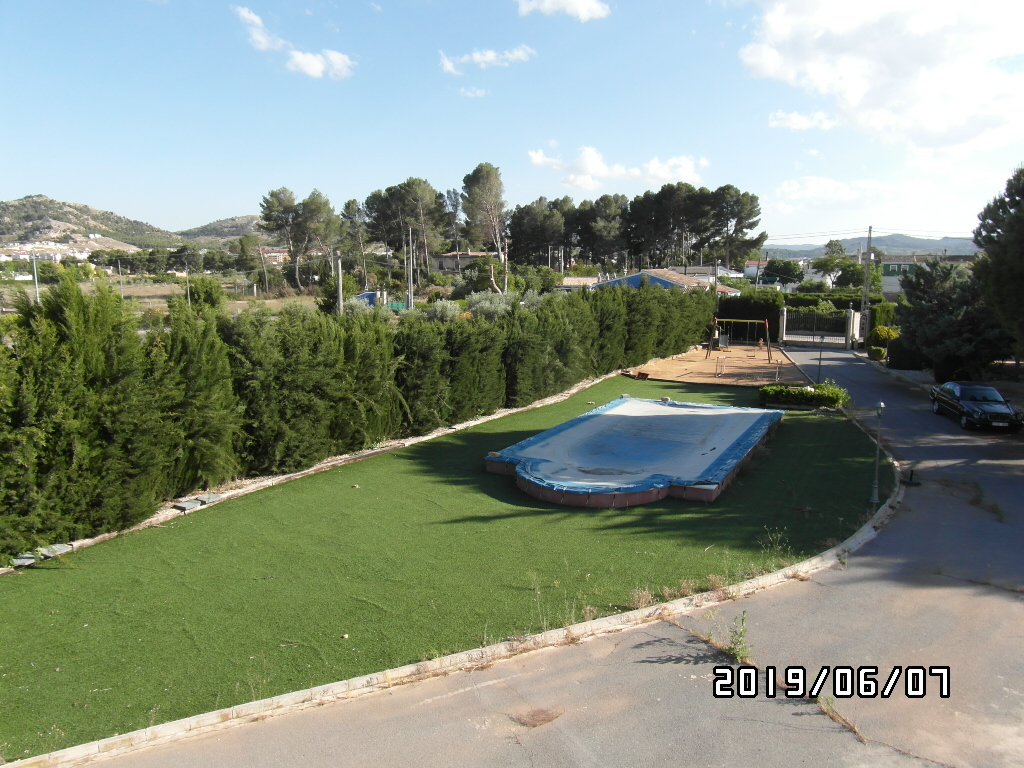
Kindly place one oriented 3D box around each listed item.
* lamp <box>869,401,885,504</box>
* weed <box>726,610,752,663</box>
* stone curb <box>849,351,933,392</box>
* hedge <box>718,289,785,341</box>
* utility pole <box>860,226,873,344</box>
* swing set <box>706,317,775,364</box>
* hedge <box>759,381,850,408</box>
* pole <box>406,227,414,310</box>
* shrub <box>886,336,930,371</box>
[{"bbox_3d":[8.912,1.686,17.328,0.300,2.570,0.300,0,10,0],"label":"lamp"},{"bbox_3d":[3.457,3.819,10.677,0.310,0.770,0.310,0,10,0],"label":"weed"},{"bbox_3d":[21.271,-0.955,40.322,0.300,0.180,15.100,2,10,13],"label":"stone curb"},{"bbox_3d":[18.060,-5.046,53.647,4.900,3.750,1.700,4,11,24],"label":"hedge"},{"bbox_3d":[27.277,-7.670,54.487,0.500,8.640,0.500,4,11,25],"label":"utility pole"},{"bbox_3d":[14.104,-2.767,43.885,3.600,2.550,1.800,5,11,27],"label":"swing set"},{"bbox_3d":[12.302,0.394,30.304,3.500,0.800,1.900,3,10,15],"label":"hedge"},{"bbox_3d":[-10.192,-10.898,71.182,0.250,9.370,0.250,0,10,0],"label":"pole"},{"bbox_3d":[21.950,-1.735,39.334,2.000,1.850,1.600,2,10,13],"label":"shrub"}]

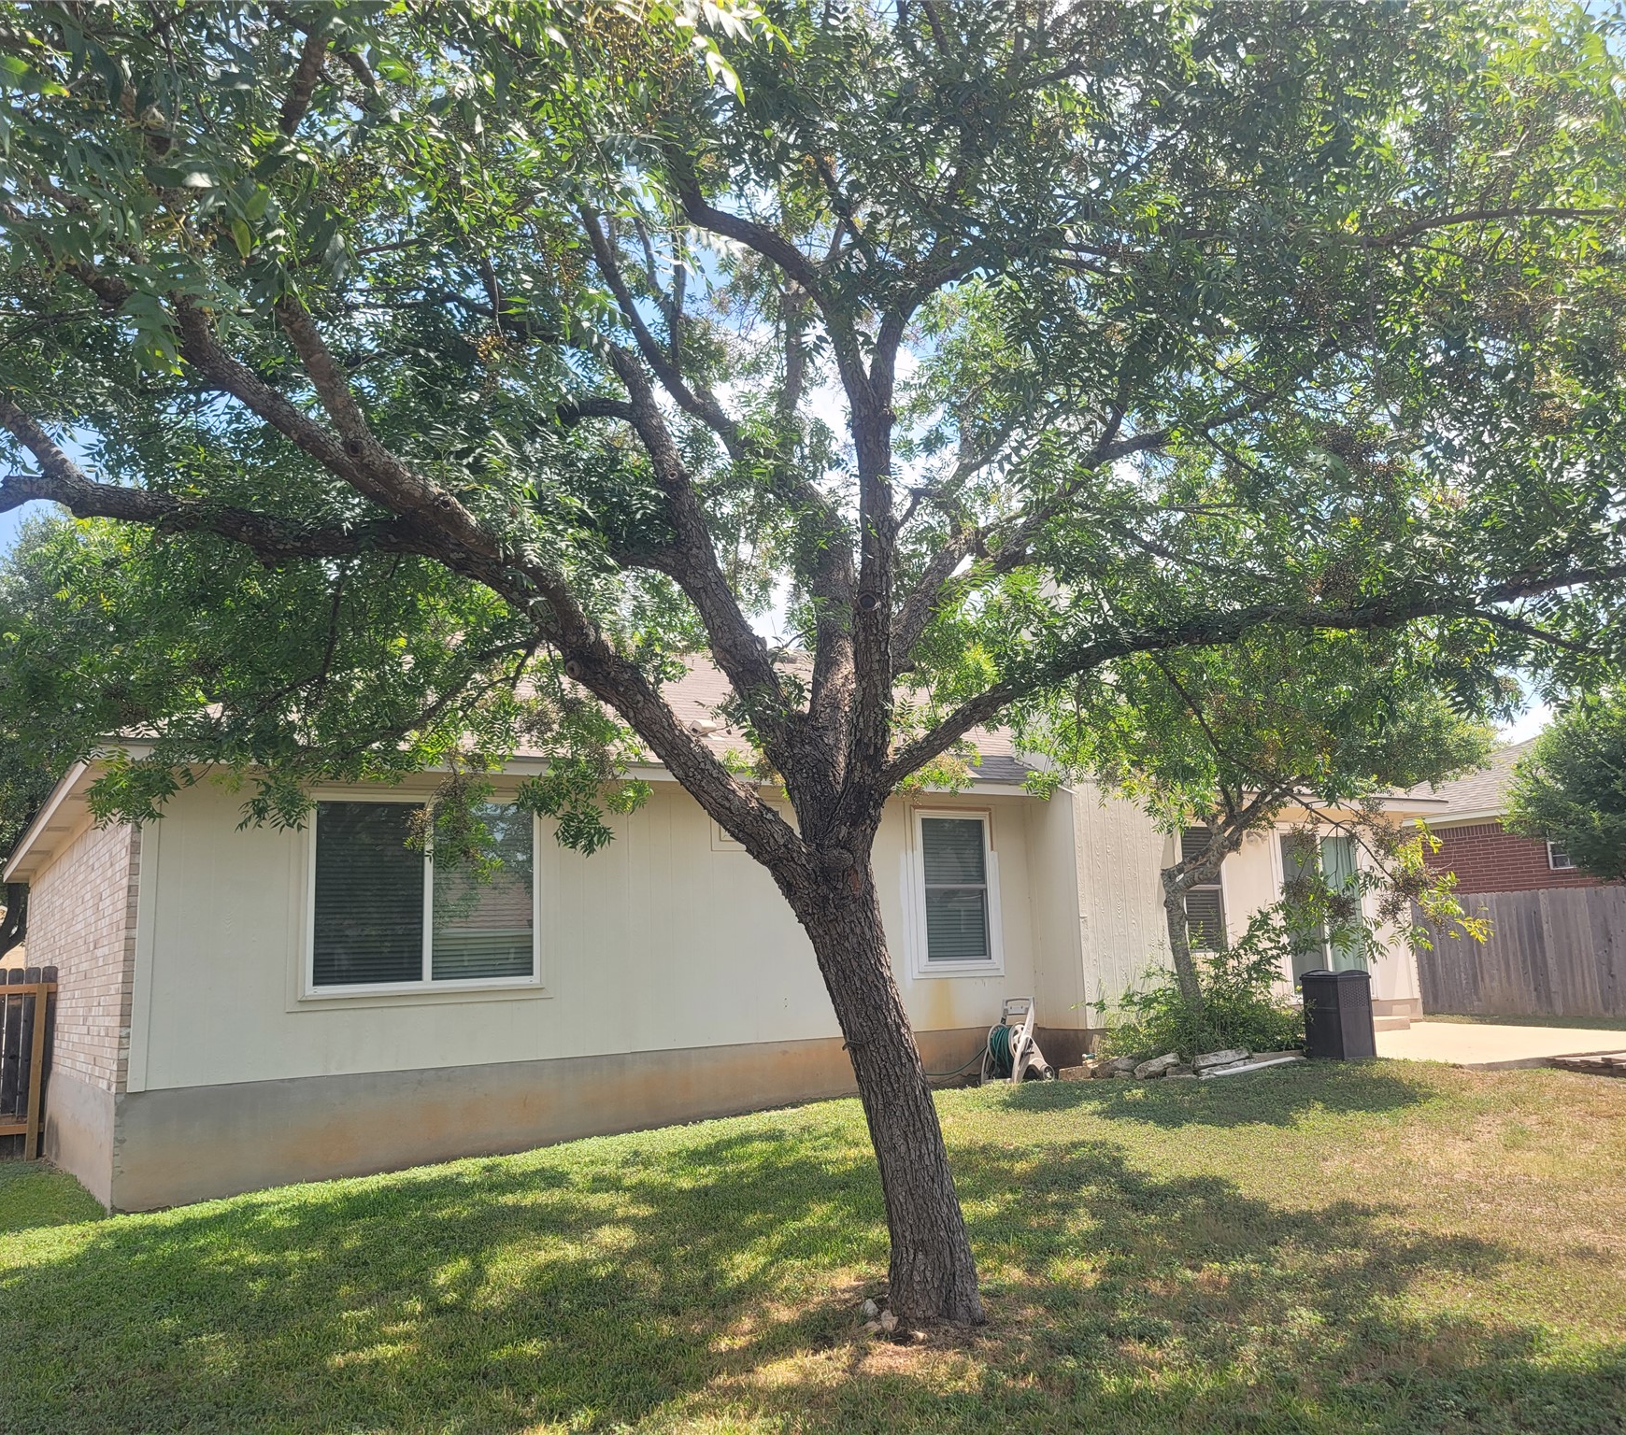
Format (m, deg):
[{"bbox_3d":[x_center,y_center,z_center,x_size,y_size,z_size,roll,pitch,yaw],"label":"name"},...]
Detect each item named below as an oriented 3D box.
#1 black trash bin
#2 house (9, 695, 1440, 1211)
[{"bbox_3d":[4.809,2.697,12.641,0.410,0.810,0.410,4,-13,-32],"label":"black trash bin"},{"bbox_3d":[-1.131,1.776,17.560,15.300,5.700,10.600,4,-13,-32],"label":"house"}]

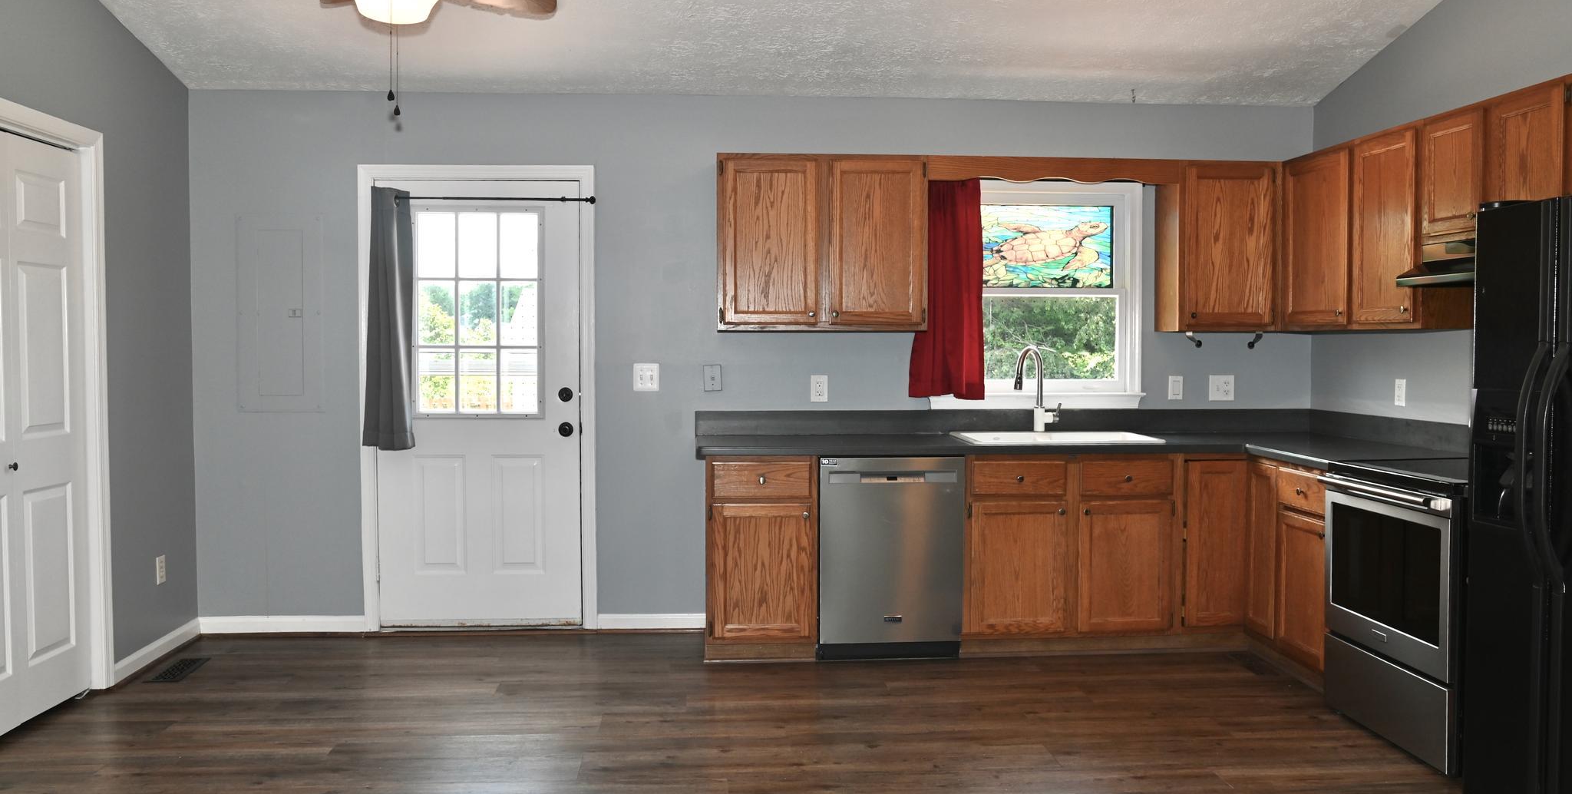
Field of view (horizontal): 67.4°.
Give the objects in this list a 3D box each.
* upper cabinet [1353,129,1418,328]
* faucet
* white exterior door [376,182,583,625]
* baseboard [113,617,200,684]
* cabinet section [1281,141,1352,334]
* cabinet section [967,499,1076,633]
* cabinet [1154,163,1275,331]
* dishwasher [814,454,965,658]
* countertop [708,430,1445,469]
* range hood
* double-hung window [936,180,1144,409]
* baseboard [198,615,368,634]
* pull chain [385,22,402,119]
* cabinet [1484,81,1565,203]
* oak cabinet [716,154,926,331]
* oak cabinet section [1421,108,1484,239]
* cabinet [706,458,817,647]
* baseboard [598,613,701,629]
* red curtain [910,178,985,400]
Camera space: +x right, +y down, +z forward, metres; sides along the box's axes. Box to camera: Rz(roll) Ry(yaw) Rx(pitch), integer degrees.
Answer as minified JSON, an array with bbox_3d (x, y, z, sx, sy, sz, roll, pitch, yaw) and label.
[{"bbox_3d":[2.444,-0.637,4.539,0.334,0.746,0.455,0,3,-4],"label":"upper cabinet"},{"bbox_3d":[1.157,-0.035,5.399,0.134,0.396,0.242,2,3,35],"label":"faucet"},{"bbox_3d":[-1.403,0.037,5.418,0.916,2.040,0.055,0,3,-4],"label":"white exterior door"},{"bbox_3d":[-2.612,1.055,4.919,0.017,0.079,0.800,0,2,-5],"label":"baseboard"},{"bbox_3d":[2.370,-0.653,4.979,0.310,0.745,0.535,0,2,-5],"label":"cabinet section"},{"bbox_3d":[0.946,0.699,5.134,0.460,0.570,0.550,0,2,-5],"label":"cabinet section"},{"bbox_3d":[2.000,-0.680,5.447,0.463,0.761,0.328,0,3,-4],"label":"cabinet"},{"bbox_3d":[0.426,0.670,5.223,0.604,0.865,0.611,0,3,-4],"label":"dishwasher"},{"bbox_3d":[1.111,0.207,4.920,2.955,0.045,1.270,0,2,-5],"label":"countertop"},{"bbox_3d":[2.459,-0.466,3.966,0.425,0.155,0.750,0,2,-5],"label":"range hood"},{"bbox_3d":[1.188,-0.482,5.573,1.035,1.063,0.120,0,3,-4],"label":"double-hung window"},{"bbox_3d":[-2.292,1.051,5.375,0.741,0.084,0.015,0,3,-4],"label":"baseboard"},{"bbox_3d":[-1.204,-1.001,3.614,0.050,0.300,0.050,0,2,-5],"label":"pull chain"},{"bbox_3d":[2.520,-0.764,3.798,0.320,0.420,0.370,0,2,-5],"label":"cabinet"},{"bbox_3d":[0.147,-0.674,5.285,0.916,0.762,0.310,0,2,-5],"label":"oak cabinet"},{"bbox_3d":[2.473,-0.774,4.127,0.334,0.436,0.340,0,3,-4],"label":"oak cabinet section"},{"bbox_3d":[-0.115,0.653,5.194,0.469,0.835,0.631,0,3,-4],"label":"cabinet"},{"bbox_3d":[-0.623,1.035,5.439,0.490,0.074,0.016,0,2,-5],"label":"baseboard"},{"bbox_3d":[0.739,-0.502,5.413,0.345,1.025,0.090,0,2,-5],"label":"red curtain"}]

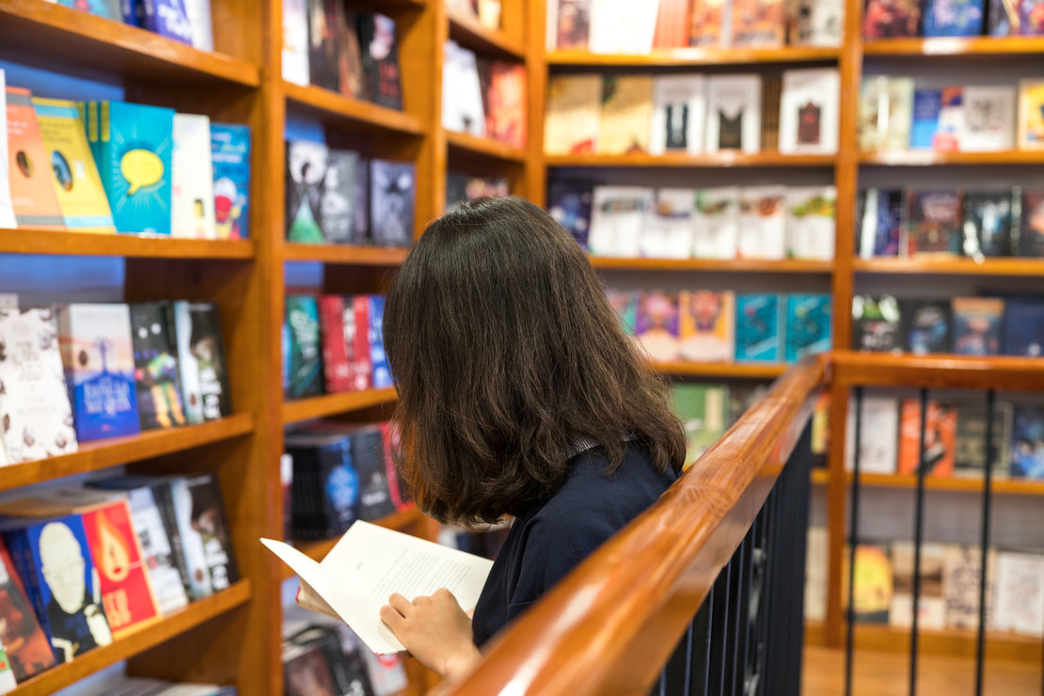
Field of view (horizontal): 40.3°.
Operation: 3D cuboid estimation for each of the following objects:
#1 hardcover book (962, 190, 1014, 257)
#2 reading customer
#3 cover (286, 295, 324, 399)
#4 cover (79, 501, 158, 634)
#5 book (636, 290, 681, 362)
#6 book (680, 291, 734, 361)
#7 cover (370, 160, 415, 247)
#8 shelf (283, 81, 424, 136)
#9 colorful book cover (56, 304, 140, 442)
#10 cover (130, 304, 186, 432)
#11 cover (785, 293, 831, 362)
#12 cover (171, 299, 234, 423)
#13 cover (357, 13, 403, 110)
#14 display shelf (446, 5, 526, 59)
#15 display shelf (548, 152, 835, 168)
[{"bbox_3d":[1.326,-0.348,4.054,0.129,0.190,0.027,2,-6,12],"label":"hardcover book"},{"bbox_3d":[-0.021,0.532,1.411,0.420,1.360,0.420,2,4,22],"label":"reading customer"},{"bbox_3d":[-0.467,0.000,2.955,0.028,0.208,0.125,-2,2,27],"label":"cover"},{"bbox_3d":[-0.675,0.366,2.354,0.028,0.206,0.131,-17,-3,19],"label":"cover"},{"bbox_3d":[0.436,-0.067,4.522,0.135,0.224,0.030,2,1,14],"label":"book"},{"bbox_3d":[0.572,-0.066,4.483,0.143,0.226,0.030,2,1,14],"label":"book"},{"bbox_3d":[-0.308,-0.333,3.313,0.022,0.197,0.158,2,3,34],"label":"cover"},{"bbox_3d":[-0.485,-0.517,3.091,0.275,0.034,0.824,2,3,16],"label":"shelf"},{"bbox_3d":[-0.669,0.038,2.250,0.025,0.212,0.128,-4,1,29],"label":"colorful book cover"},{"bbox_3d":[-0.627,0.032,2.368,0.025,0.210,0.141,-10,0,18],"label":"cover"},{"bbox_3d":[0.889,-0.057,4.401,0.137,0.210,0.030,2,-3,14],"label":"cover"},{"bbox_3d":[-0.573,0.025,2.513,0.023,0.208,0.146,-6,1,18],"label":"cover"},{"bbox_3d":[-0.319,-0.653,3.260,0.030,0.216,0.135,-5,1,17],"label":"cover"},{"bbox_3d":[-0.234,-0.864,3.899,0.275,0.034,0.789,2,3,16],"label":"display shelf"},{"bbox_3d":[0.551,-0.589,4.561,0.909,0.035,0.270,2,4,16],"label":"display shelf"}]

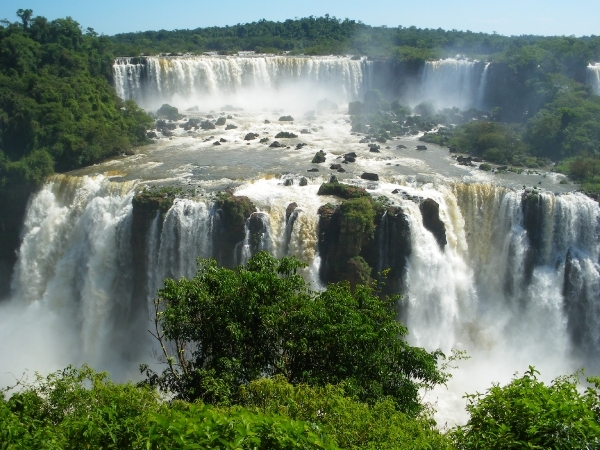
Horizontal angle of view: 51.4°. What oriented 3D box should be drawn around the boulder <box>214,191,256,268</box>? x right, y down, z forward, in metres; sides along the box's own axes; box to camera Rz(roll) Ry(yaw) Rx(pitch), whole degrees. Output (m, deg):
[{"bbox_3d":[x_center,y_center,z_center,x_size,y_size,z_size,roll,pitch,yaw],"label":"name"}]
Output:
[{"bbox_3d":[-15.470,1.080,149.640,9.000,17.000,7.500,0,16,0],"label":"boulder"}]

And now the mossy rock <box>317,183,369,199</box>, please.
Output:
[{"bbox_3d":[10.250,-8.320,150.480,11.800,2.900,5.500,0,16,0],"label":"mossy rock"}]

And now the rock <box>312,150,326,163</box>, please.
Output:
[{"bbox_3d":[5.960,-20.950,190.810,4.200,3.200,3.800,1,17,2],"label":"rock"}]

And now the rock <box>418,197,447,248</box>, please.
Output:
[{"bbox_3d":[30.680,-0.350,144.500,5.600,11.000,5.000,0,16,0],"label":"rock"}]

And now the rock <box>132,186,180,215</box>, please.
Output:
[{"bbox_3d":[-33.680,-5.750,146.460,9.800,5.500,6.000,0,16,0],"label":"rock"}]

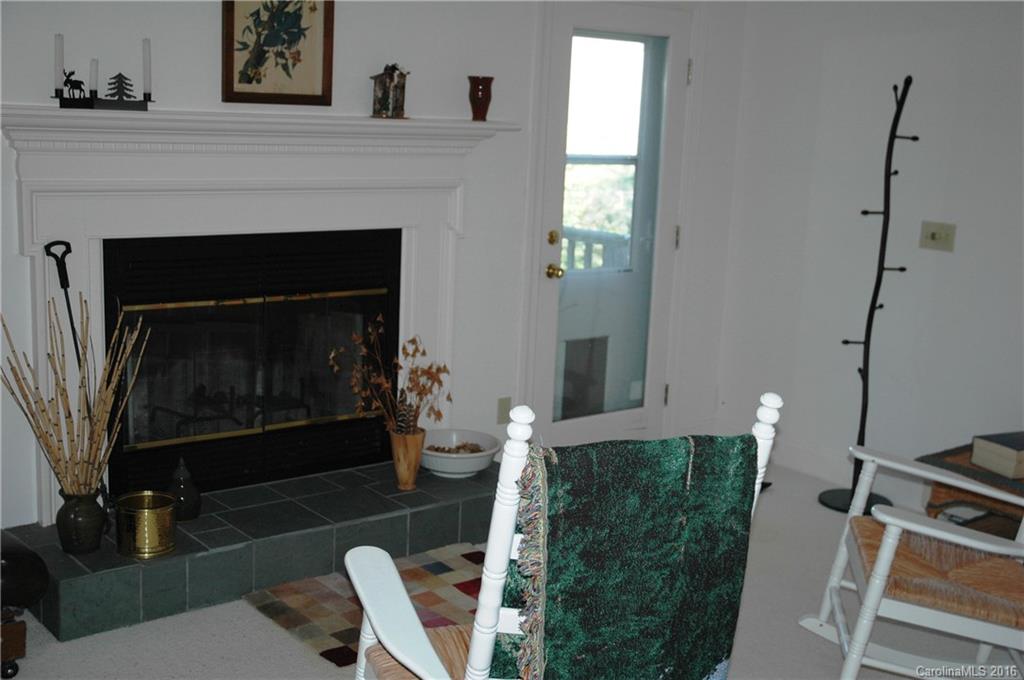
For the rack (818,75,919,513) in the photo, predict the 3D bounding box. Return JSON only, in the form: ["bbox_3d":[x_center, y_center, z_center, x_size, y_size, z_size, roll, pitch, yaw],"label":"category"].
[{"bbox_3d":[1.502,-0.181,5.409,0.300,1.785,0.300,-6,14,-38],"label":"rack"}]

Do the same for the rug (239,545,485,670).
[{"bbox_3d":[-0.229,0.843,4.389,1.160,0.012,0.630,-6,14,-38],"label":"rug"}]

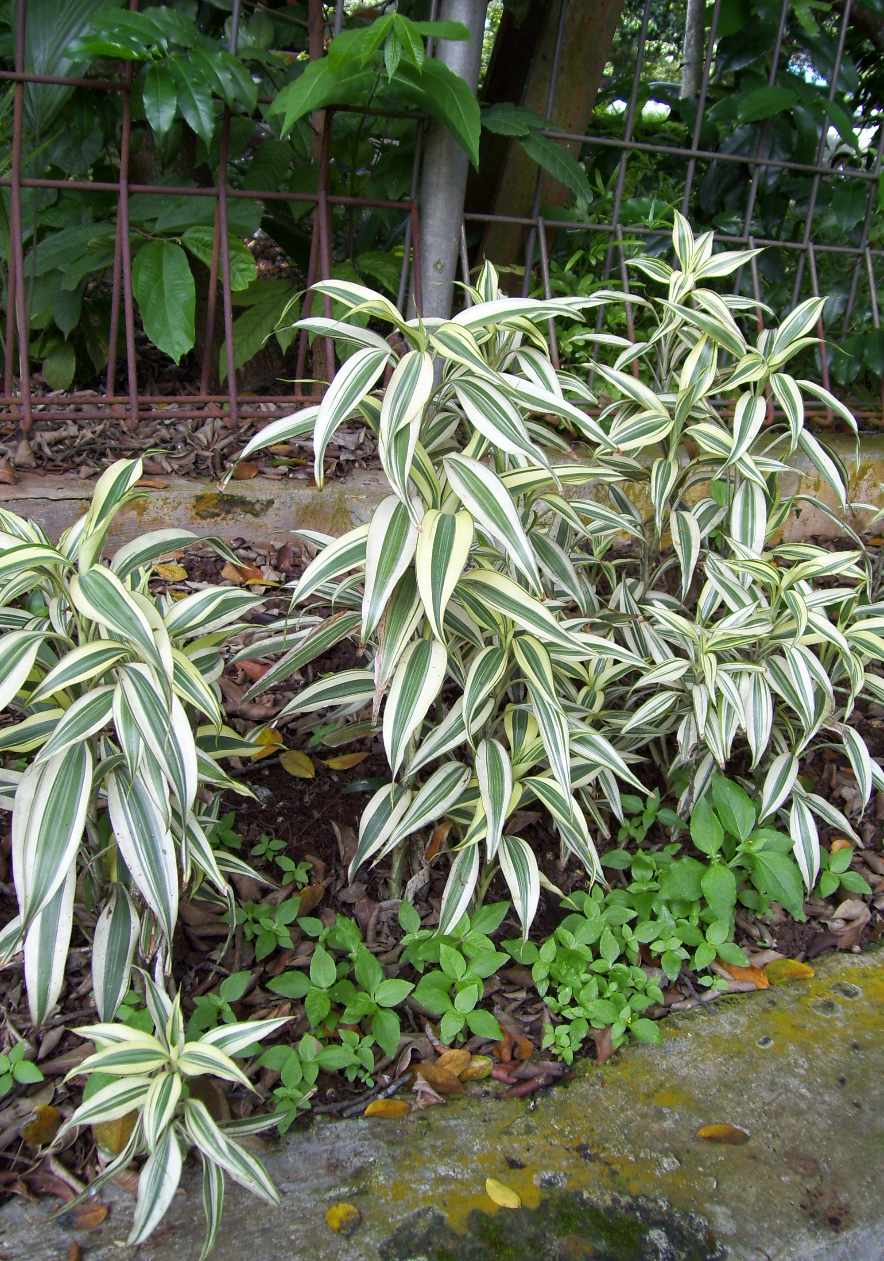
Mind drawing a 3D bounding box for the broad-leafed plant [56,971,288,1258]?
[{"bbox_3d":[-0.150,0.283,0.767,0.140,0.120,0.140,2,21,-9],"label":"broad-leafed plant"}]

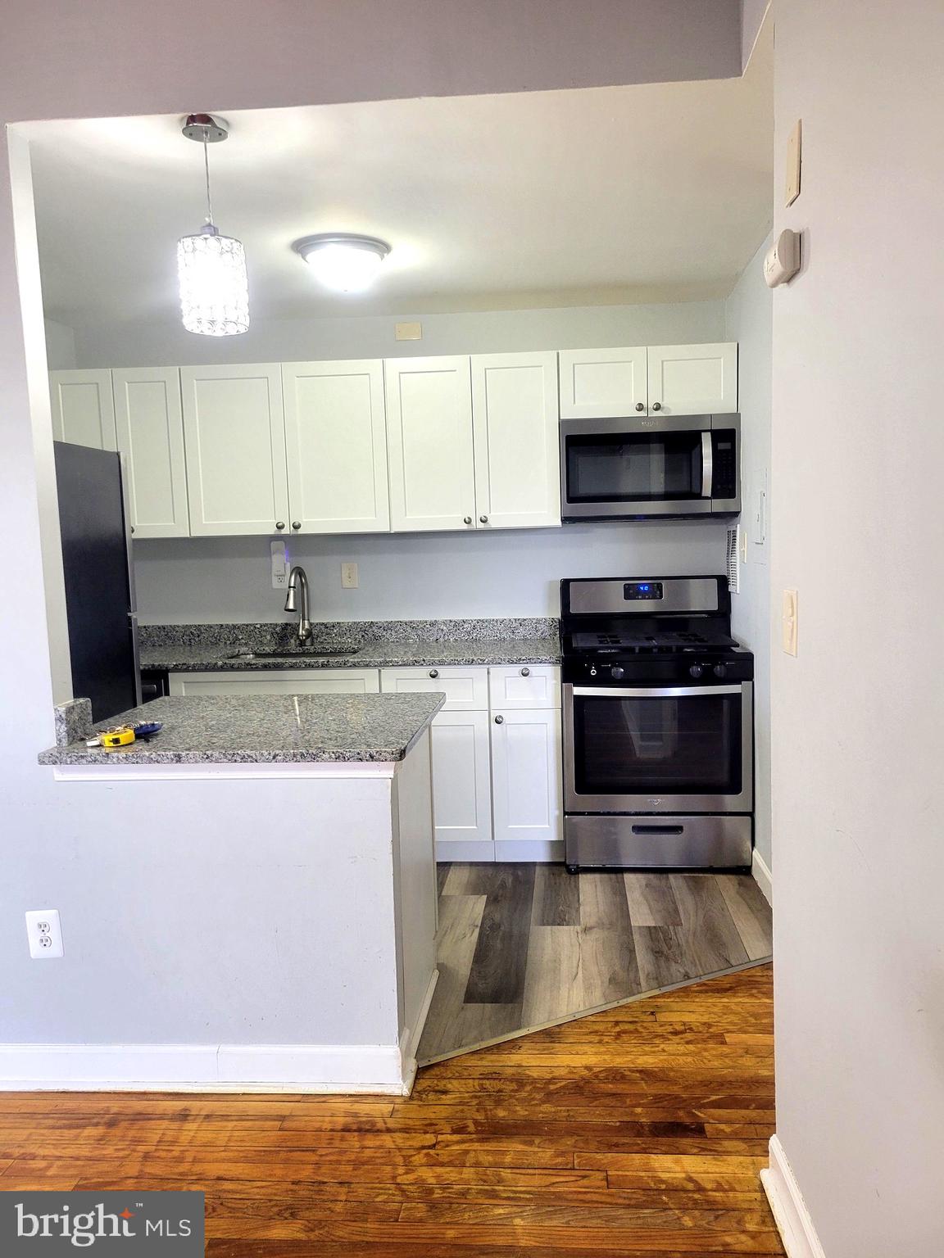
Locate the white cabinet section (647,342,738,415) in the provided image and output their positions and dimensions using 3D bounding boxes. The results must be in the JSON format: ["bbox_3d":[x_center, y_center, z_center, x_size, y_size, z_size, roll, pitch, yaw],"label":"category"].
[{"bbox_3d":[0.962,-1.085,4.229,0.382,0.289,0.320,-1,6,4],"label":"white cabinet section"}]

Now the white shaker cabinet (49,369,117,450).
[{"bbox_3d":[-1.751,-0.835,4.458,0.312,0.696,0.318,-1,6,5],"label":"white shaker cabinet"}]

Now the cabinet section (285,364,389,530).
[{"bbox_3d":[-0.590,-0.823,4.372,0.456,0.757,0.320,-1,6,4],"label":"cabinet section"}]

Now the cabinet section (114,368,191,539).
[{"bbox_3d":[-1.439,-0.807,4.438,0.316,0.757,0.320,-1,6,4],"label":"cabinet section"}]

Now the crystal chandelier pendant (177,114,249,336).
[{"bbox_3d":[-0.654,-1.005,2.361,0.176,0.500,0.176,-1,6,6],"label":"crystal chandelier pendant"}]

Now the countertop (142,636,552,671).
[{"bbox_3d":[-0.692,0.118,4.307,2.200,0.031,0.648,-1,6,5],"label":"countertop"}]

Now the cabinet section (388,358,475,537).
[{"bbox_3d":[-0.172,-0.831,4.340,0.384,0.757,0.320,-1,6,4],"label":"cabinet section"}]

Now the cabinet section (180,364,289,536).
[{"bbox_3d":[-1.050,-0.815,4.408,0.465,0.757,0.320,-1,6,4],"label":"cabinet section"}]

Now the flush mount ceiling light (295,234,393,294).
[{"bbox_3d":[-0.457,-1.270,3.326,0.344,0.145,0.344,-1,6,5],"label":"flush mount ceiling light"}]

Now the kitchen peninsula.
[{"bbox_3d":[-0.578,0.708,2.762,0.925,0.905,0.810,-1,6,4],"label":"kitchen peninsula"}]

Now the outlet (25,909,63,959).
[{"bbox_3d":[-1.124,0.805,2.489,0.088,0.128,0.008,-1,6,5],"label":"outlet"}]

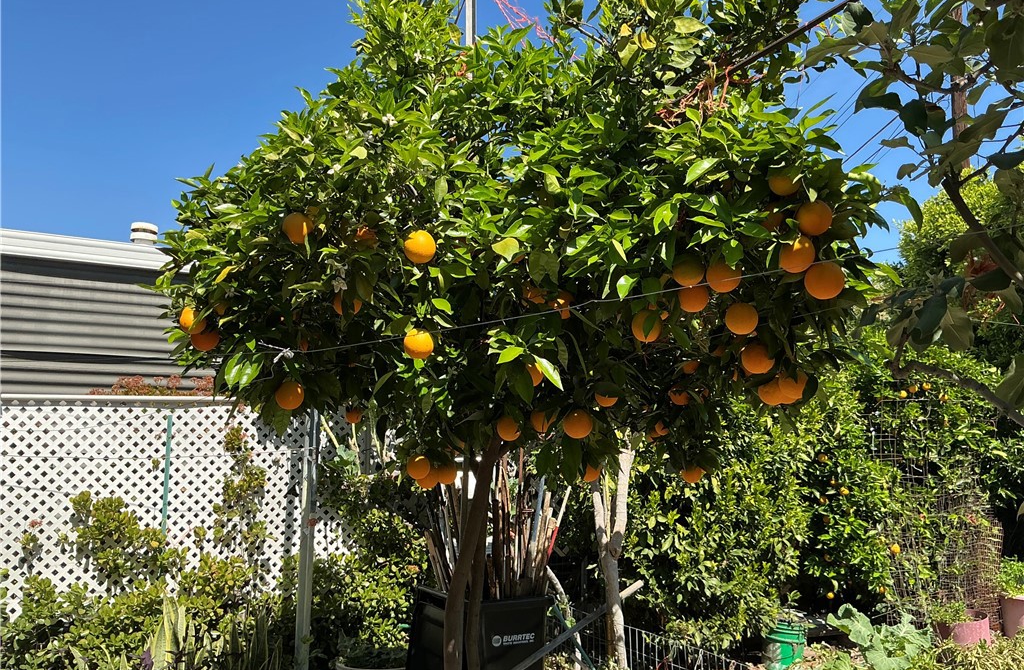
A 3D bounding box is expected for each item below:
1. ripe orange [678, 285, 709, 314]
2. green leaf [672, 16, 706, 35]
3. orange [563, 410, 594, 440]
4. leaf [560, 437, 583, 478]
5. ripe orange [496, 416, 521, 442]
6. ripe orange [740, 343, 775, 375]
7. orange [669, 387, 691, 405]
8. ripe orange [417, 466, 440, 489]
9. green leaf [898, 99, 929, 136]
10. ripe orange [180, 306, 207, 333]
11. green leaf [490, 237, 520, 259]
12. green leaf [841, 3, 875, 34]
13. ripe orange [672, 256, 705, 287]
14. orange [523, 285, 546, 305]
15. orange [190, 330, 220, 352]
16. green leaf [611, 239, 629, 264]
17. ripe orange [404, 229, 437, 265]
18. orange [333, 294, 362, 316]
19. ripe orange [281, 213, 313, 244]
[{"bbox_3d":[0.460,-0.094,2.097,0.079,0.079,0.079,1,-5,0],"label":"ripe orange"},{"bbox_3d":[0.494,-0.859,2.300,0.092,0.050,0.015,0,-30,12],"label":"green leaf"},{"bbox_3d":[0.172,0.231,2.154,0.078,0.078,0.078,0,-7,0],"label":"orange"},{"bbox_3d":[0.162,0.333,2.250,0.058,0.118,0.030,0,-6,0],"label":"leaf"},{"bbox_3d":[-0.011,0.318,2.784,0.080,0.080,0.080,0,-7,0],"label":"ripe orange"},{"bbox_3d":[0.593,0.058,2.000,0.079,0.079,0.079,0,-6,0],"label":"ripe orange"},{"bbox_3d":[0.616,0.220,3.040,0.080,0.080,0.080,0,-7,0],"label":"orange"},{"bbox_3d":[-0.283,0.480,2.796,0.080,0.080,0.080,0,-7,0],"label":"ripe orange"},{"bbox_3d":[0.704,-0.380,1.450,0.054,0.064,0.030,0,-6,0],"label":"green leaf"},{"bbox_3d":[-0.869,-0.041,2.260,0.077,0.077,0.077,0,-7,0],"label":"ripe orange"},{"bbox_3d":[-0.018,-0.235,2.250,0.080,0.060,0.035,0,-6,0],"label":"green leaf"},{"bbox_3d":[0.667,-0.611,1.600,0.064,0.058,0.040,0,-7,0],"label":"green leaf"},{"bbox_3d":[0.433,-0.158,2.026,0.080,0.080,0.080,1,-5,0],"label":"ripe orange"},{"bbox_3d":[0.068,-0.119,2.500,0.077,0.077,0.077,0,-6,0],"label":"orange"},{"bbox_3d":[-0.859,0.007,2.320,0.080,0.080,0.080,0,-7,0],"label":"orange"},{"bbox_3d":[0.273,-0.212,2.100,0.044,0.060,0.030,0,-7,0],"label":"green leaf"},{"bbox_3d":[-0.225,-0.217,2.039,0.080,0.080,0.080,0,-7,0],"label":"ripe orange"},{"bbox_3d":[-0.428,-0.084,2.155,0.077,0.077,0.077,0,-8,0],"label":"orange"},{"bbox_3d":[-0.554,-0.276,2.145,0.079,0.079,0.079,0,-7,0],"label":"ripe orange"}]

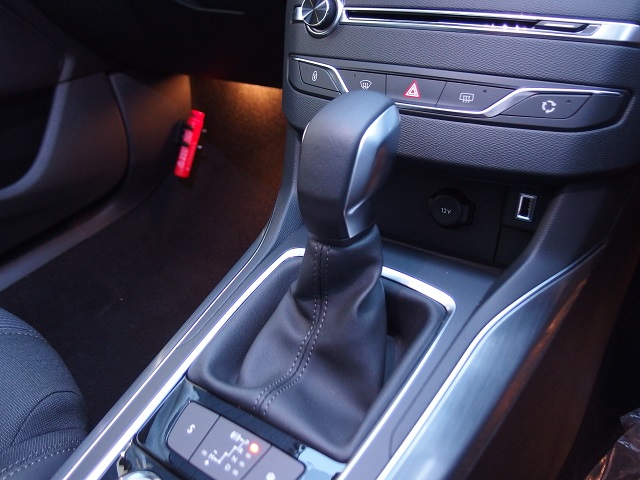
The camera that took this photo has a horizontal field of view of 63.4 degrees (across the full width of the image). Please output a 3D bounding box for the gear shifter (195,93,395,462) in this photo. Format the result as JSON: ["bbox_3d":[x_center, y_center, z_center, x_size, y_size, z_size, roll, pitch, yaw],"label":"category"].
[{"bbox_3d":[-0.002,0.003,0.355,0.138,0.184,0.159,17,44,28],"label":"gear shifter"}]

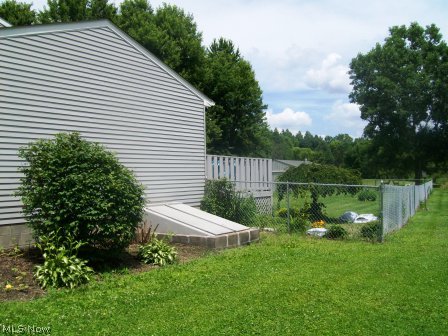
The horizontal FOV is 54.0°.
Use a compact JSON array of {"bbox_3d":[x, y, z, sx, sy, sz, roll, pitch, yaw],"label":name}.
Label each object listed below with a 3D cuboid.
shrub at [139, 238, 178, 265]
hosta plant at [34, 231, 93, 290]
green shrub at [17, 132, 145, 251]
[{"bbox_3d":[-1.085,1.335,7.150,0.610,0.385,0.580,0,0,0],"label":"shrub"},{"bbox_3d":[-2.200,1.210,6.030,0.760,0.620,0.760,0,0,-14],"label":"hosta plant"},{"bbox_3d":[-2.300,0.420,7.150,1.980,1.980,1.900,0,0,0],"label":"green shrub"}]

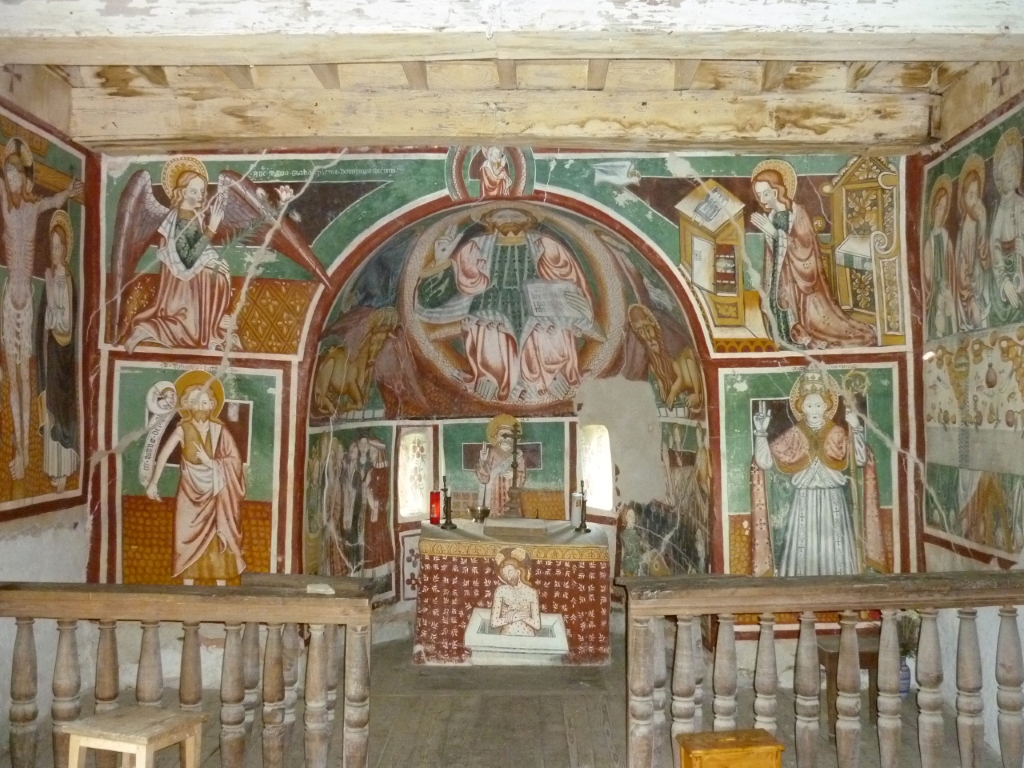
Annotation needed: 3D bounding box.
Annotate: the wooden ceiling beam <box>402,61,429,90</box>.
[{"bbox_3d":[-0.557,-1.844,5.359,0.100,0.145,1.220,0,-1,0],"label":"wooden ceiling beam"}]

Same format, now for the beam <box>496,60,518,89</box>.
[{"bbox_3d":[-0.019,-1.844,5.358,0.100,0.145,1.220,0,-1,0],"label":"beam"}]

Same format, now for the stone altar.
[{"bbox_3d":[0.001,1.449,6.876,1.288,0.830,0.920,0,-1,0],"label":"stone altar"}]

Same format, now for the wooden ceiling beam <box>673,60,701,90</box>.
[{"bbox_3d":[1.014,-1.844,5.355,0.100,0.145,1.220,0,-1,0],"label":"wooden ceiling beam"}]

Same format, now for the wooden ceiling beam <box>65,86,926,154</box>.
[{"bbox_3d":[-0.050,-1.612,6.007,5.184,0.287,0.270,0,-1,0],"label":"wooden ceiling beam"}]

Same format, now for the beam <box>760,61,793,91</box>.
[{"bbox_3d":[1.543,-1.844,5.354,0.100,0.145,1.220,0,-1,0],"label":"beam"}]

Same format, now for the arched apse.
[{"bbox_3d":[-0.039,0.270,6.770,2.587,2.900,1.350,0,-1,0],"label":"arched apse"}]

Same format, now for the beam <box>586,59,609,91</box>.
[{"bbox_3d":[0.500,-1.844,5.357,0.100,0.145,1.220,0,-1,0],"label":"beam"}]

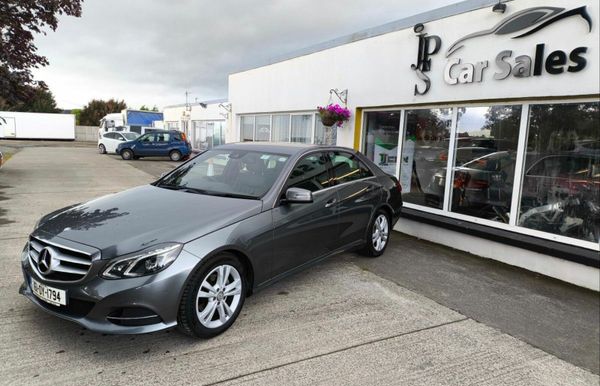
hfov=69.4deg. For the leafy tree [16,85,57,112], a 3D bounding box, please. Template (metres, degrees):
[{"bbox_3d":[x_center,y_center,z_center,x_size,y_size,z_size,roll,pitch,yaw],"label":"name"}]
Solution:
[{"bbox_3d":[-35.365,-11.002,57.863,6.300,6.843,6.300,-2,9,-31],"label":"leafy tree"}]

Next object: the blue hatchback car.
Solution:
[{"bbox_3d":[-7.524,-2.491,22.539,3.760,1.490,1.660,1,8,-10],"label":"blue hatchback car"}]

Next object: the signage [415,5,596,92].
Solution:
[{"bbox_3d":[2.385,-1.813,5.700,0.080,0.930,2.610,-2,9,-31],"label":"signage"}]

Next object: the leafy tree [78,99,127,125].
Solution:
[{"bbox_3d":[-25.073,-9.369,55.012,6.100,5.165,6.100,-1,8,-24],"label":"leafy tree"}]

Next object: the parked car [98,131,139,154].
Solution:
[{"bbox_3d":[-10.580,-3.094,26.879,3.980,1.460,1.730,6,8,24],"label":"parked car"}]

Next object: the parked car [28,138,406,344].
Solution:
[{"bbox_3d":[-0.402,0.134,4.963,1.900,1.460,4.880,7,9,34],"label":"parked car"}]

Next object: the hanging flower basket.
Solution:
[{"bbox_3d":[0.624,-1.447,8.106,0.560,0.420,0.580,2,8,0],"label":"hanging flower basket"}]

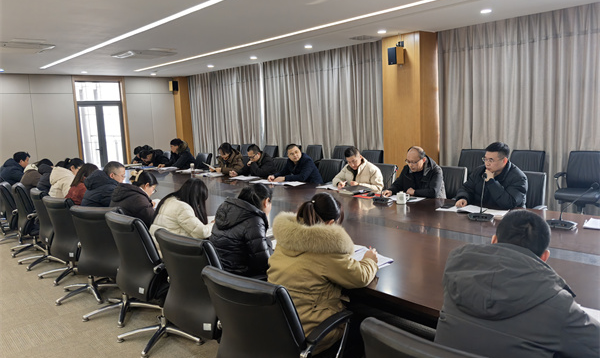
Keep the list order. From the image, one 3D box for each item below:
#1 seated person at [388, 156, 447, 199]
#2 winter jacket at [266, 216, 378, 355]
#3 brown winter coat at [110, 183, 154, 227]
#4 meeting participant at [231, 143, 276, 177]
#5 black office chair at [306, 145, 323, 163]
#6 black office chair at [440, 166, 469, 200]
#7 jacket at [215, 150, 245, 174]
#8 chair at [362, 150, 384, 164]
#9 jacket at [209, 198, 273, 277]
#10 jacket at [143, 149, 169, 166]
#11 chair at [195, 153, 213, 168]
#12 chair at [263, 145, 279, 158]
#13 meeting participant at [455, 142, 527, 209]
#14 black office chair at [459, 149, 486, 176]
[{"bbox_3d":[1.248,0.277,5.042,0.820,1.220,0.600,-9,10,-39],"label":"seated person"},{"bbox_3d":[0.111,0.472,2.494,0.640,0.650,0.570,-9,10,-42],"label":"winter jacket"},{"bbox_3d":[-1.406,0.336,3.967,0.470,0.590,0.450,3,10,37],"label":"brown winter coat"},{"bbox_3d":[-0.667,0.079,7.212,0.850,1.240,0.620,-9,10,-42],"label":"meeting participant"},{"bbox_3d":[0.151,-0.212,10.083,0.610,0.960,0.660,4,10,41],"label":"black office chair"},{"bbox_3d":[1.496,0.381,5.266,0.640,0.970,0.580,-9,10,-42],"label":"black office chair"},{"bbox_3d":[-1.071,-0.170,7.661,0.550,0.620,0.520,-8,9,-37],"label":"jacket"},{"bbox_3d":[1.073,0.040,7.643,0.620,0.955,0.630,5,11,43],"label":"chair"},{"bbox_3d":[-0.373,0.430,2.856,0.470,0.610,0.450,3,10,35],"label":"jacket"},{"bbox_3d":[-2.977,-0.342,9.765,0.550,0.600,0.580,-9,10,-42],"label":"jacket"},{"bbox_3d":[-2.042,0.020,9.128,0.640,0.970,0.580,-9,10,-42],"label":"chair"},{"bbox_3d":[-0.756,-0.204,10.044,0.630,0.955,0.620,-10,11,-44],"label":"chair"},{"bbox_3d":[1.831,0.299,4.449,0.800,1.270,0.600,-8,9,-37],"label":"meeting participant"},{"bbox_3d":[2.631,0.058,7.287,0.650,0.970,0.620,-9,10,-42],"label":"black office chair"}]

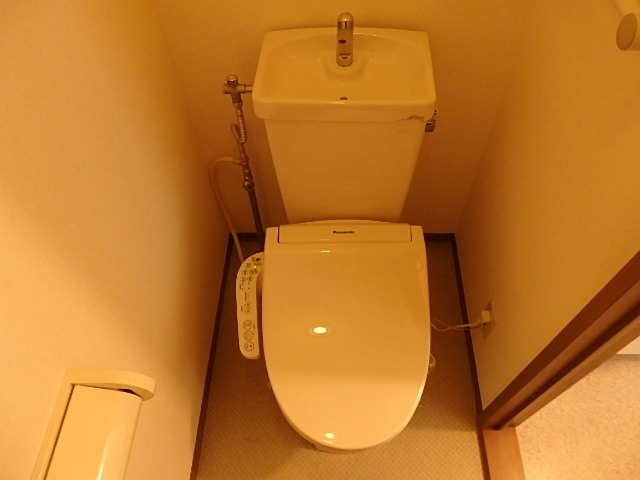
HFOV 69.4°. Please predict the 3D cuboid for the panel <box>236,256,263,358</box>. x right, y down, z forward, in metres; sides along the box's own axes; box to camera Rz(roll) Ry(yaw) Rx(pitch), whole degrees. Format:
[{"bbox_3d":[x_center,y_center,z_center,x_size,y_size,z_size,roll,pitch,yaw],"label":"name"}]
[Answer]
[{"bbox_3d":[-0.171,0.159,1.144,0.066,0.045,0.272,-3,62,1],"label":"panel"}]

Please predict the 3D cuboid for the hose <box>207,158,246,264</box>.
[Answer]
[{"bbox_3d":[-0.259,-0.074,1.298,0.135,0.250,0.220,0,57,3],"label":"hose"}]

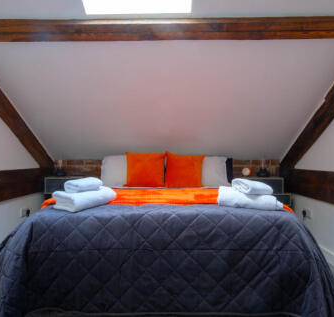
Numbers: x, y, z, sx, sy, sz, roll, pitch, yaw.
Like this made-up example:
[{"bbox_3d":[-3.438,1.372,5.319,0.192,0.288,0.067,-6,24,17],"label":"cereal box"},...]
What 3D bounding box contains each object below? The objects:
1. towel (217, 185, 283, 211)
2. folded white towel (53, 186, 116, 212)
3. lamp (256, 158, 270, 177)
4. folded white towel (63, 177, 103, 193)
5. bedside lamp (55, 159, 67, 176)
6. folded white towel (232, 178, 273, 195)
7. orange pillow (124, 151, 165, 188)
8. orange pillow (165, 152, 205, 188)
[{"bbox_3d":[0.525,0.250,1.265,0.340,0.085,0.220,0,-1,23],"label":"towel"},{"bbox_3d":[-0.513,0.248,1.275,0.220,0.085,0.340,0,-1,25],"label":"folded white towel"},{"bbox_3d":[1.120,0.105,2.300,0.130,0.210,0.130,0,-1,0],"label":"lamp"},{"bbox_3d":[-0.542,0.172,1.315,0.135,0.070,0.220,0,-1,30],"label":"folded white towel"},{"bbox_3d":[-1.220,0.105,2.300,0.120,0.210,0.120,0,-1,0],"label":"bedside lamp"},{"bbox_3d":[0.554,0.180,1.290,0.210,0.070,0.145,0,-1,-22],"label":"folded white towel"},{"bbox_3d":[-0.230,0.130,2.160,0.425,0.400,0.130,0,-22,1],"label":"orange pillow"},{"bbox_3d":[0.200,0.130,2.160,0.425,0.400,0.130,0,-22,1],"label":"orange pillow"}]

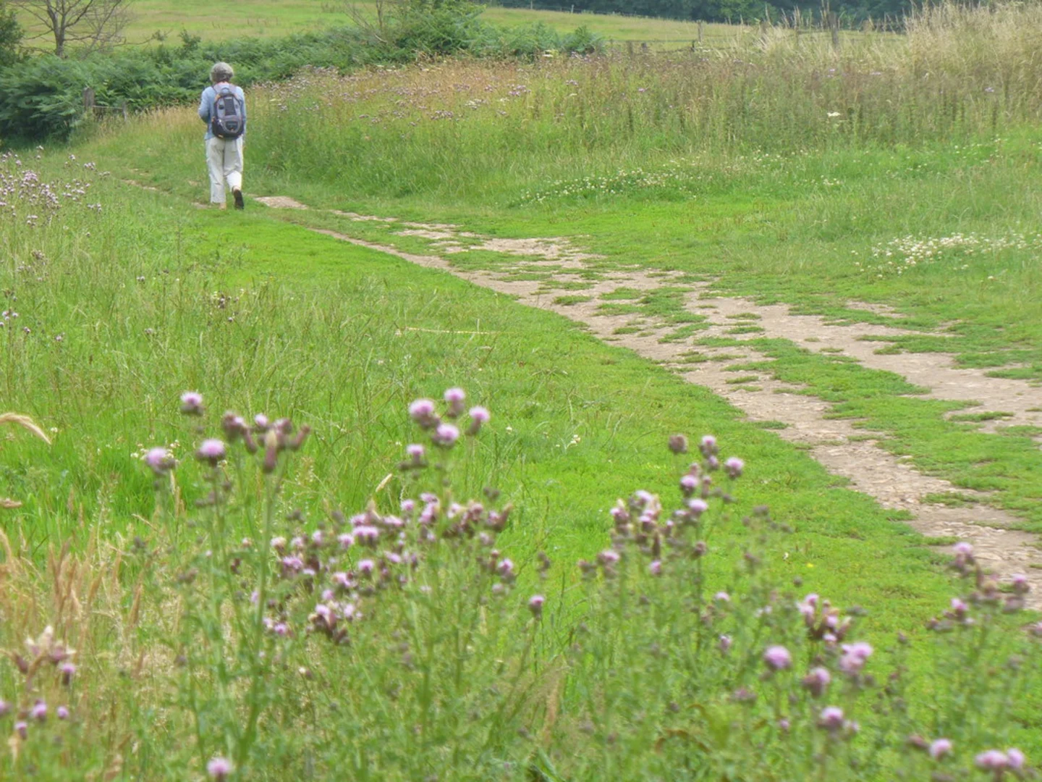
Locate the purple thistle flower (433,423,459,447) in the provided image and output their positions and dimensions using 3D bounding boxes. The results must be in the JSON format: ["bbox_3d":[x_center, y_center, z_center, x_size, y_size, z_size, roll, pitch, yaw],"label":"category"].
[{"bbox_3d":[-0.073,0.043,3.750,0.024,0.023,0.024,9,7,0],"label":"purple thistle flower"}]

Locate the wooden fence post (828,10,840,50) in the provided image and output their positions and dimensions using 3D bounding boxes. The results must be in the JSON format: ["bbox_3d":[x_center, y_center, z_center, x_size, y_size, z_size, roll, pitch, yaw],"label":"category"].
[{"bbox_3d":[4.774,-5.231,58.000,0.115,1.150,0.115,-6,5,0],"label":"wooden fence post"}]

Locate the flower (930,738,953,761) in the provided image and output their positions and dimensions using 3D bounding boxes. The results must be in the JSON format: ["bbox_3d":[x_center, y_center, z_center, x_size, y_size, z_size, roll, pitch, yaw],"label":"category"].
[{"bbox_3d":[0.417,0.356,3.800,0.023,0.023,0.023,6,5,0],"label":"flower"}]

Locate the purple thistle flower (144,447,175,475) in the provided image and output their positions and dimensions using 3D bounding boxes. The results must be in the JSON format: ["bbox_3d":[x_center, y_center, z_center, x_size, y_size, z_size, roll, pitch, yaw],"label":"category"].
[{"bbox_3d":[-0.331,0.064,3.500,0.025,0.026,0.025,-18,7,0],"label":"purple thistle flower"}]

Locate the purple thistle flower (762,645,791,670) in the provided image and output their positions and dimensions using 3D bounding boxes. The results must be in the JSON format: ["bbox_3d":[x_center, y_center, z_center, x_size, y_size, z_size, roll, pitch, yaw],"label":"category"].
[{"bbox_3d":[0.228,0.238,3.400,0.025,0.024,0.025,0,12,0],"label":"purple thistle flower"}]

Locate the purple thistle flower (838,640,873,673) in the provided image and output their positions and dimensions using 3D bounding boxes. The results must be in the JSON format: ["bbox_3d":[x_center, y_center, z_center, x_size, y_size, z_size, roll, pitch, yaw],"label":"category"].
[{"bbox_3d":[0.298,0.236,3.400,0.029,0.028,0.025,6,6,0],"label":"purple thistle flower"}]

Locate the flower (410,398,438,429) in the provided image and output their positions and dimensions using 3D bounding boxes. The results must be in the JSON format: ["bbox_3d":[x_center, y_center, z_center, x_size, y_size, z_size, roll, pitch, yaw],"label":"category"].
[{"bbox_3d":[-0.094,0.022,3.700,0.024,0.028,0.024,-18,6,0],"label":"flower"}]

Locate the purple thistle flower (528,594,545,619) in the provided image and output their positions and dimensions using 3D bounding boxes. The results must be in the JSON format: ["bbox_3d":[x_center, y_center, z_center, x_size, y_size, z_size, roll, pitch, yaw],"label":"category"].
[{"bbox_3d":[0.019,0.270,4.800,0.019,0.028,0.019,5,5,0],"label":"purple thistle flower"}]

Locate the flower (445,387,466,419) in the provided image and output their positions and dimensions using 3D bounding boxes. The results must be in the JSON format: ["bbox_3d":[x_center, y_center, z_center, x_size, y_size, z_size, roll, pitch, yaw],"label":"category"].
[{"bbox_3d":[-0.069,0.012,4.000,0.023,0.032,0.023,0,5,0],"label":"flower"}]

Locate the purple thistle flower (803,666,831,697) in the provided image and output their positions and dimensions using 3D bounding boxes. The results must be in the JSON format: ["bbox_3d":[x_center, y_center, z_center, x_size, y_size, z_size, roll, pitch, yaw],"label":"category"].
[{"bbox_3d":[0.294,0.289,3.800,0.030,0.031,0.030,11,5,-1],"label":"purple thistle flower"}]

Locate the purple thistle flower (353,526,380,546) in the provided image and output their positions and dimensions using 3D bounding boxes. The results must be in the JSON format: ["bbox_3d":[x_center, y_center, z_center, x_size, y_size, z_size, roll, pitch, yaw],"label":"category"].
[{"bbox_3d":[-0.206,0.193,5.100,0.034,0.026,0.025,0,5,0],"label":"purple thistle flower"}]

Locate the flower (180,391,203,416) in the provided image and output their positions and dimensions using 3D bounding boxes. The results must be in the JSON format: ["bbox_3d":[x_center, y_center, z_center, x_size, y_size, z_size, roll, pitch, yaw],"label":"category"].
[{"bbox_3d":[-0.344,0.013,4.000,0.024,0.026,0.024,0,5,0],"label":"flower"}]

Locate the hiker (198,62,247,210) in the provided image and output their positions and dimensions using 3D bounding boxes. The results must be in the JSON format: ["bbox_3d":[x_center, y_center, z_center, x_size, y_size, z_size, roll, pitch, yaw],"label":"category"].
[{"bbox_3d":[-3.372,-2.884,43.200,0.540,1.660,0.600,-1,5,-13],"label":"hiker"}]

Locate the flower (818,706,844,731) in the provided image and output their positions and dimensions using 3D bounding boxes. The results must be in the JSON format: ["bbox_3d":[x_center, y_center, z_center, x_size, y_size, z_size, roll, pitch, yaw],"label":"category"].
[{"bbox_3d":[0.308,0.325,3.800,0.027,0.025,0.027,0,5,0],"label":"flower"}]

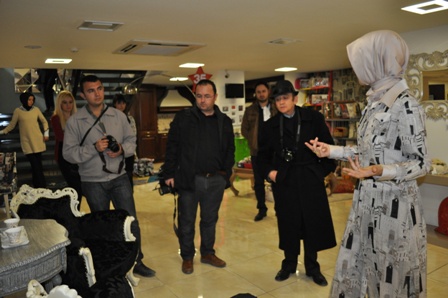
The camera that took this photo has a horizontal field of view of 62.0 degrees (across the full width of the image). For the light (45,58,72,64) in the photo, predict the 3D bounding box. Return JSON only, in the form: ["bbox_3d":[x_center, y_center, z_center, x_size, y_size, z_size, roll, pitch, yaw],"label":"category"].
[{"bbox_3d":[-2.542,-1.355,5.734,0.360,0.050,0.360,-5,7,-31],"label":"light"}]

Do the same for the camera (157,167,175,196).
[{"bbox_3d":[-0.541,0.303,3.420,0.170,0.140,0.150,-7,7,-40],"label":"camera"}]

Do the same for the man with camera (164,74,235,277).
[{"bbox_3d":[-0.229,0.236,3.489,0.650,1.730,0.410,-4,6,-17],"label":"man with camera"}]

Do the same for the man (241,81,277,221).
[{"bbox_3d":[0.519,0.025,5.028,0.560,1.800,0.380,-1,6,8],"label":"man"}]

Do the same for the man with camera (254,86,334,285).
[{"bbox_3d":[0.623,0.262,3.182,0.660,1.680,0.460,-1,6,13],"label":"man with camera"}]

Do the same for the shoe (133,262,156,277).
[{"bbox_3d":[-0.733,1.077,3.394,0.285,0.115,0.105,2,7,34],"label":"shoe"}]

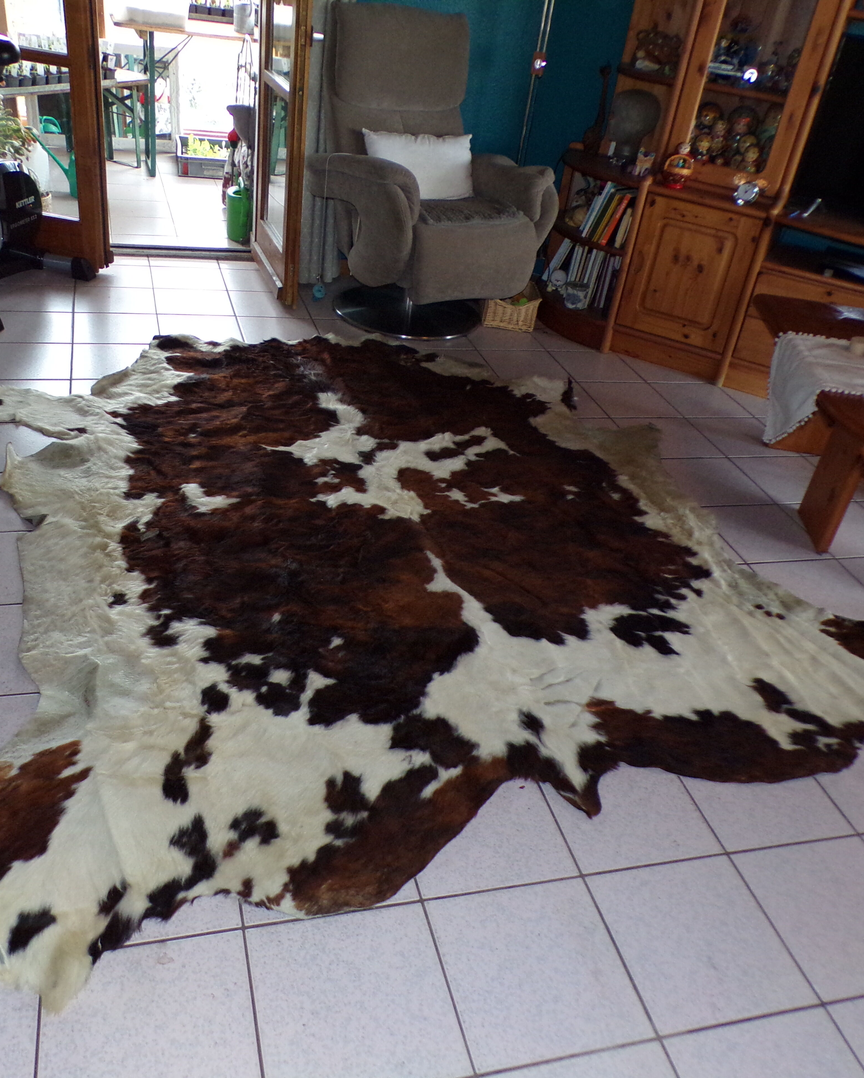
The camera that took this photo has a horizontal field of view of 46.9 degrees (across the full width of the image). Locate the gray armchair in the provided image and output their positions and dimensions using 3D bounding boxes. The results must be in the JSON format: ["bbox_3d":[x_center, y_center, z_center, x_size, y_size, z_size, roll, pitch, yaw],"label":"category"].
[{"bbox_3d":[-0.034,-1.484,4.008,0.757,1.136,0.803,-17,40,-35],"label":"gray armchair"}]

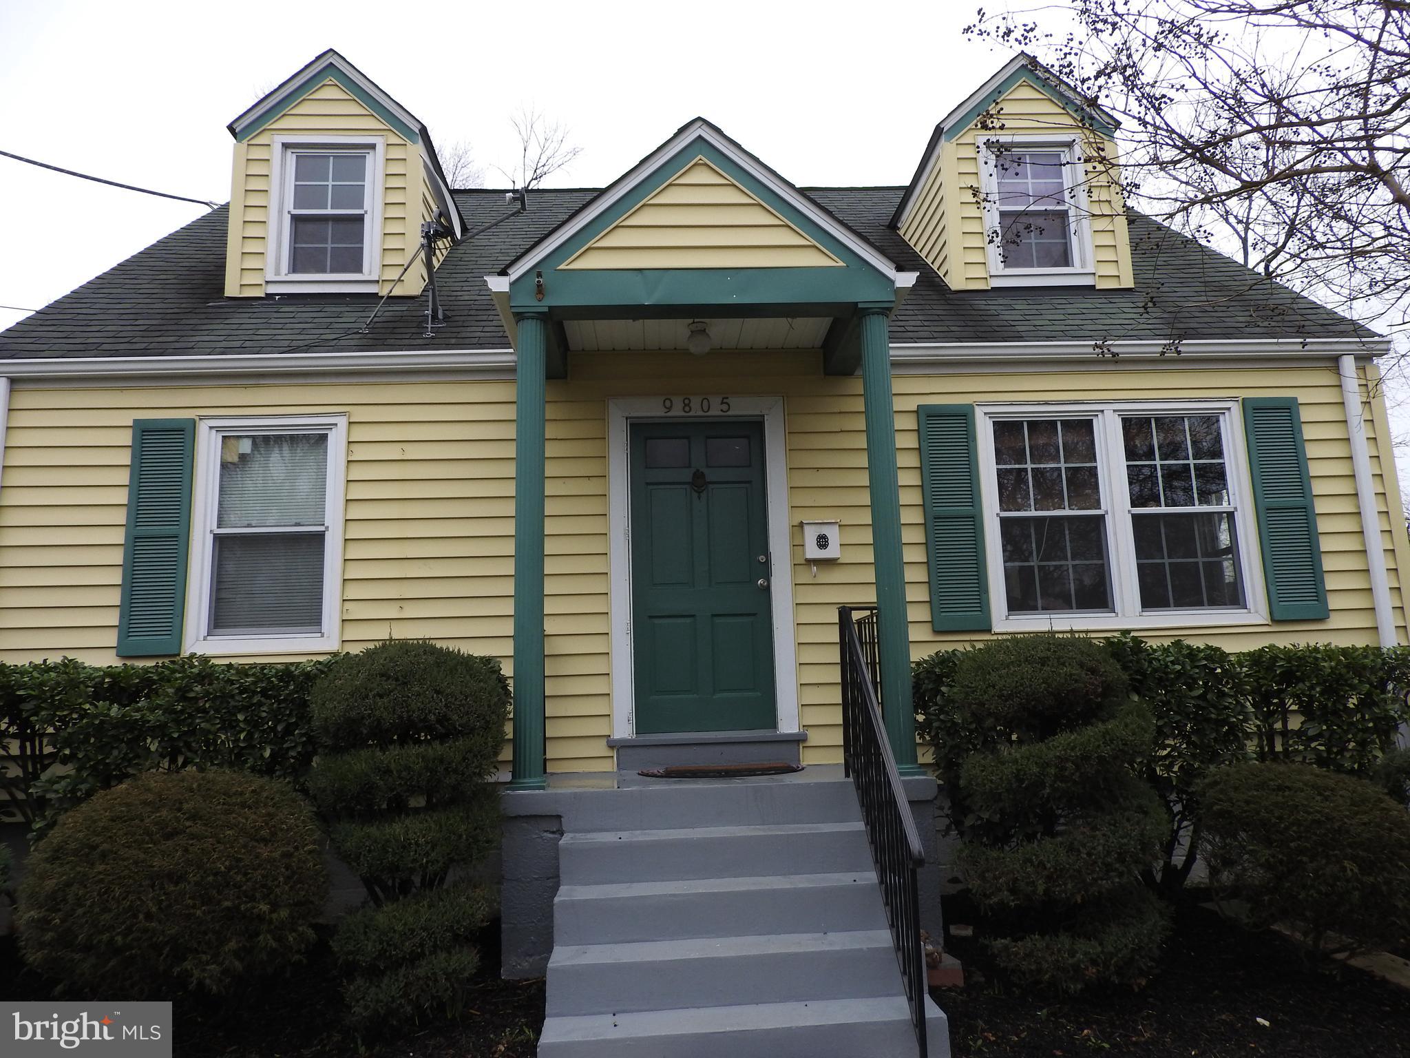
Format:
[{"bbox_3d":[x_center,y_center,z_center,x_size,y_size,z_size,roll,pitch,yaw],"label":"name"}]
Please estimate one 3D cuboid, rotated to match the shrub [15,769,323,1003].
[{"bbox_3d":[-2.543,1.651,4.745,1.320,0.960,1.240,-1,-10,-3],"label":"shrub"}]

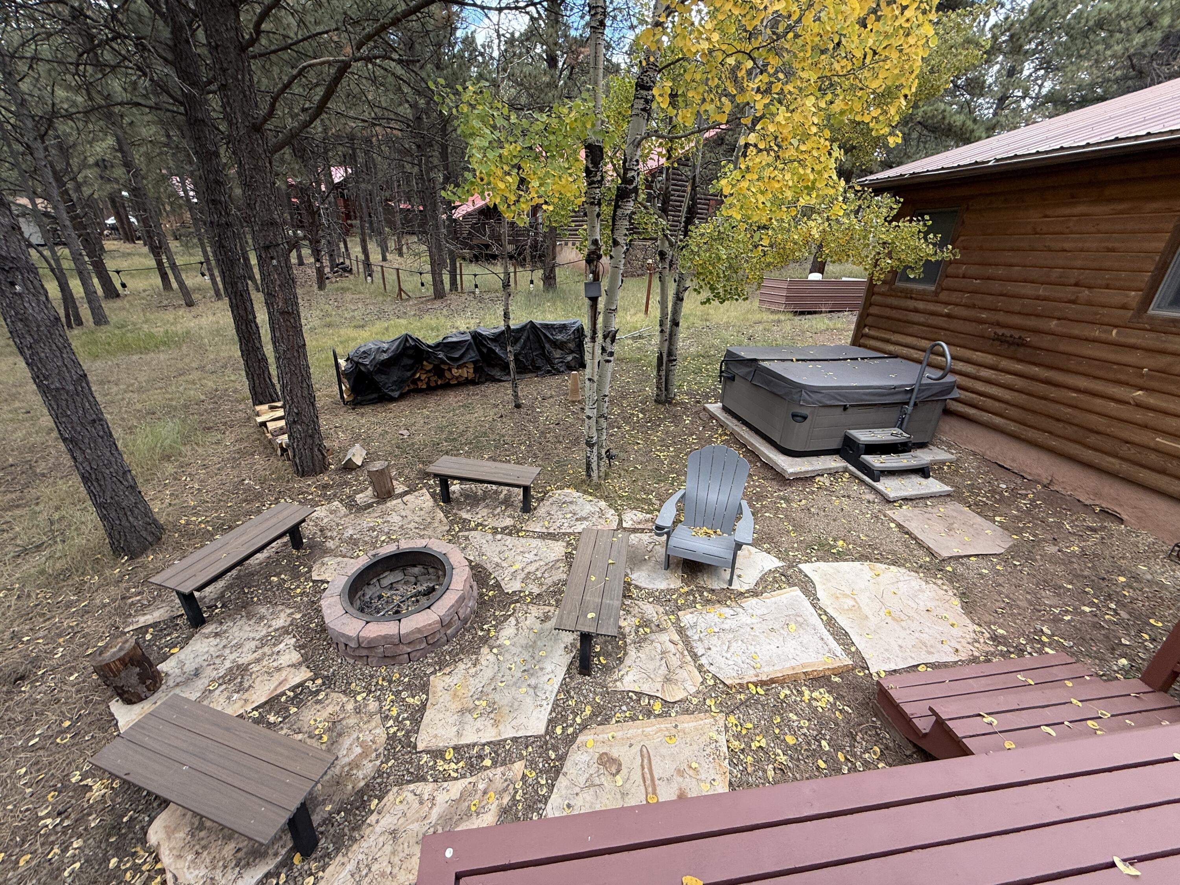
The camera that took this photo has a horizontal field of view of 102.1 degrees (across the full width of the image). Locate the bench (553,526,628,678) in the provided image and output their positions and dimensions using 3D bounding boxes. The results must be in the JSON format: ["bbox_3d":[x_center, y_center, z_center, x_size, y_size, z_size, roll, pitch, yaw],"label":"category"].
[{"bbox_3d":[0.057,1.269,3.905,0.425,0.475,1.220,5,24,7],"label":"bench"}]

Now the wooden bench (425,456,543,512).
[{"bbox_3d":[-1.204,0.535,5.538,1.225,0.485,0.430,6,24,11],"label":"wooden bench"}]

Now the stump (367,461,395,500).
[{"bbox_3d":[-2.480,0.443,5.665,0.245,0.387,0.245,1,24,0],"label":"stump"}]

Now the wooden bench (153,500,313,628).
[{"bbox_3d":[-3.057,1.075,4.280,0.425,0.450,1.220,9,25,15],"label":"wooden bench"}]

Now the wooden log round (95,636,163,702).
[{"bbox_3d":[-3.200,1.580,3.310,0.250,0.405,0.250,-2,26,1],"label":"wooden log round"}]

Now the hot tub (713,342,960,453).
[{"bbox_3d":[3.525,-0.754,7.300,2.300,0.970,2.250,-4,24,-12],"label":"hot tub"}]

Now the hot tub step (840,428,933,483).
[{"bbox_3d":[3.739,0.135,6.006,0.745,0.376,0.690,-2,24,-8],"label":"hot tub step"}]

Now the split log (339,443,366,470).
[{"bbox_3d":[-3.249,0.177,6.569,0.250,0.165,0.430,-4,24,-12],"label":"split log"}]

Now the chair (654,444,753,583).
[{"bbox_3d":[1.142,0.669,4.614,0.800,0.960,0.900,10,26,18],"label":"chair"}]

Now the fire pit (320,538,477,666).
[{"bbox_3d":[-1.595,1.307,4.089,1.250,0.300,1.250,1,23,-1],"label":"fire pit"}]

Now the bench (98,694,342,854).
[{"bbox_3d":[-2.020,1.923,2.661,1.220,0.490,0.425,9,25,15],"label":"bench"}]

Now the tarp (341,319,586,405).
[{"bbox_3d":[-2.336,-1.791,9.815,4.900,1.050,0.650,-14,28,-30],"label":"tarp"}]

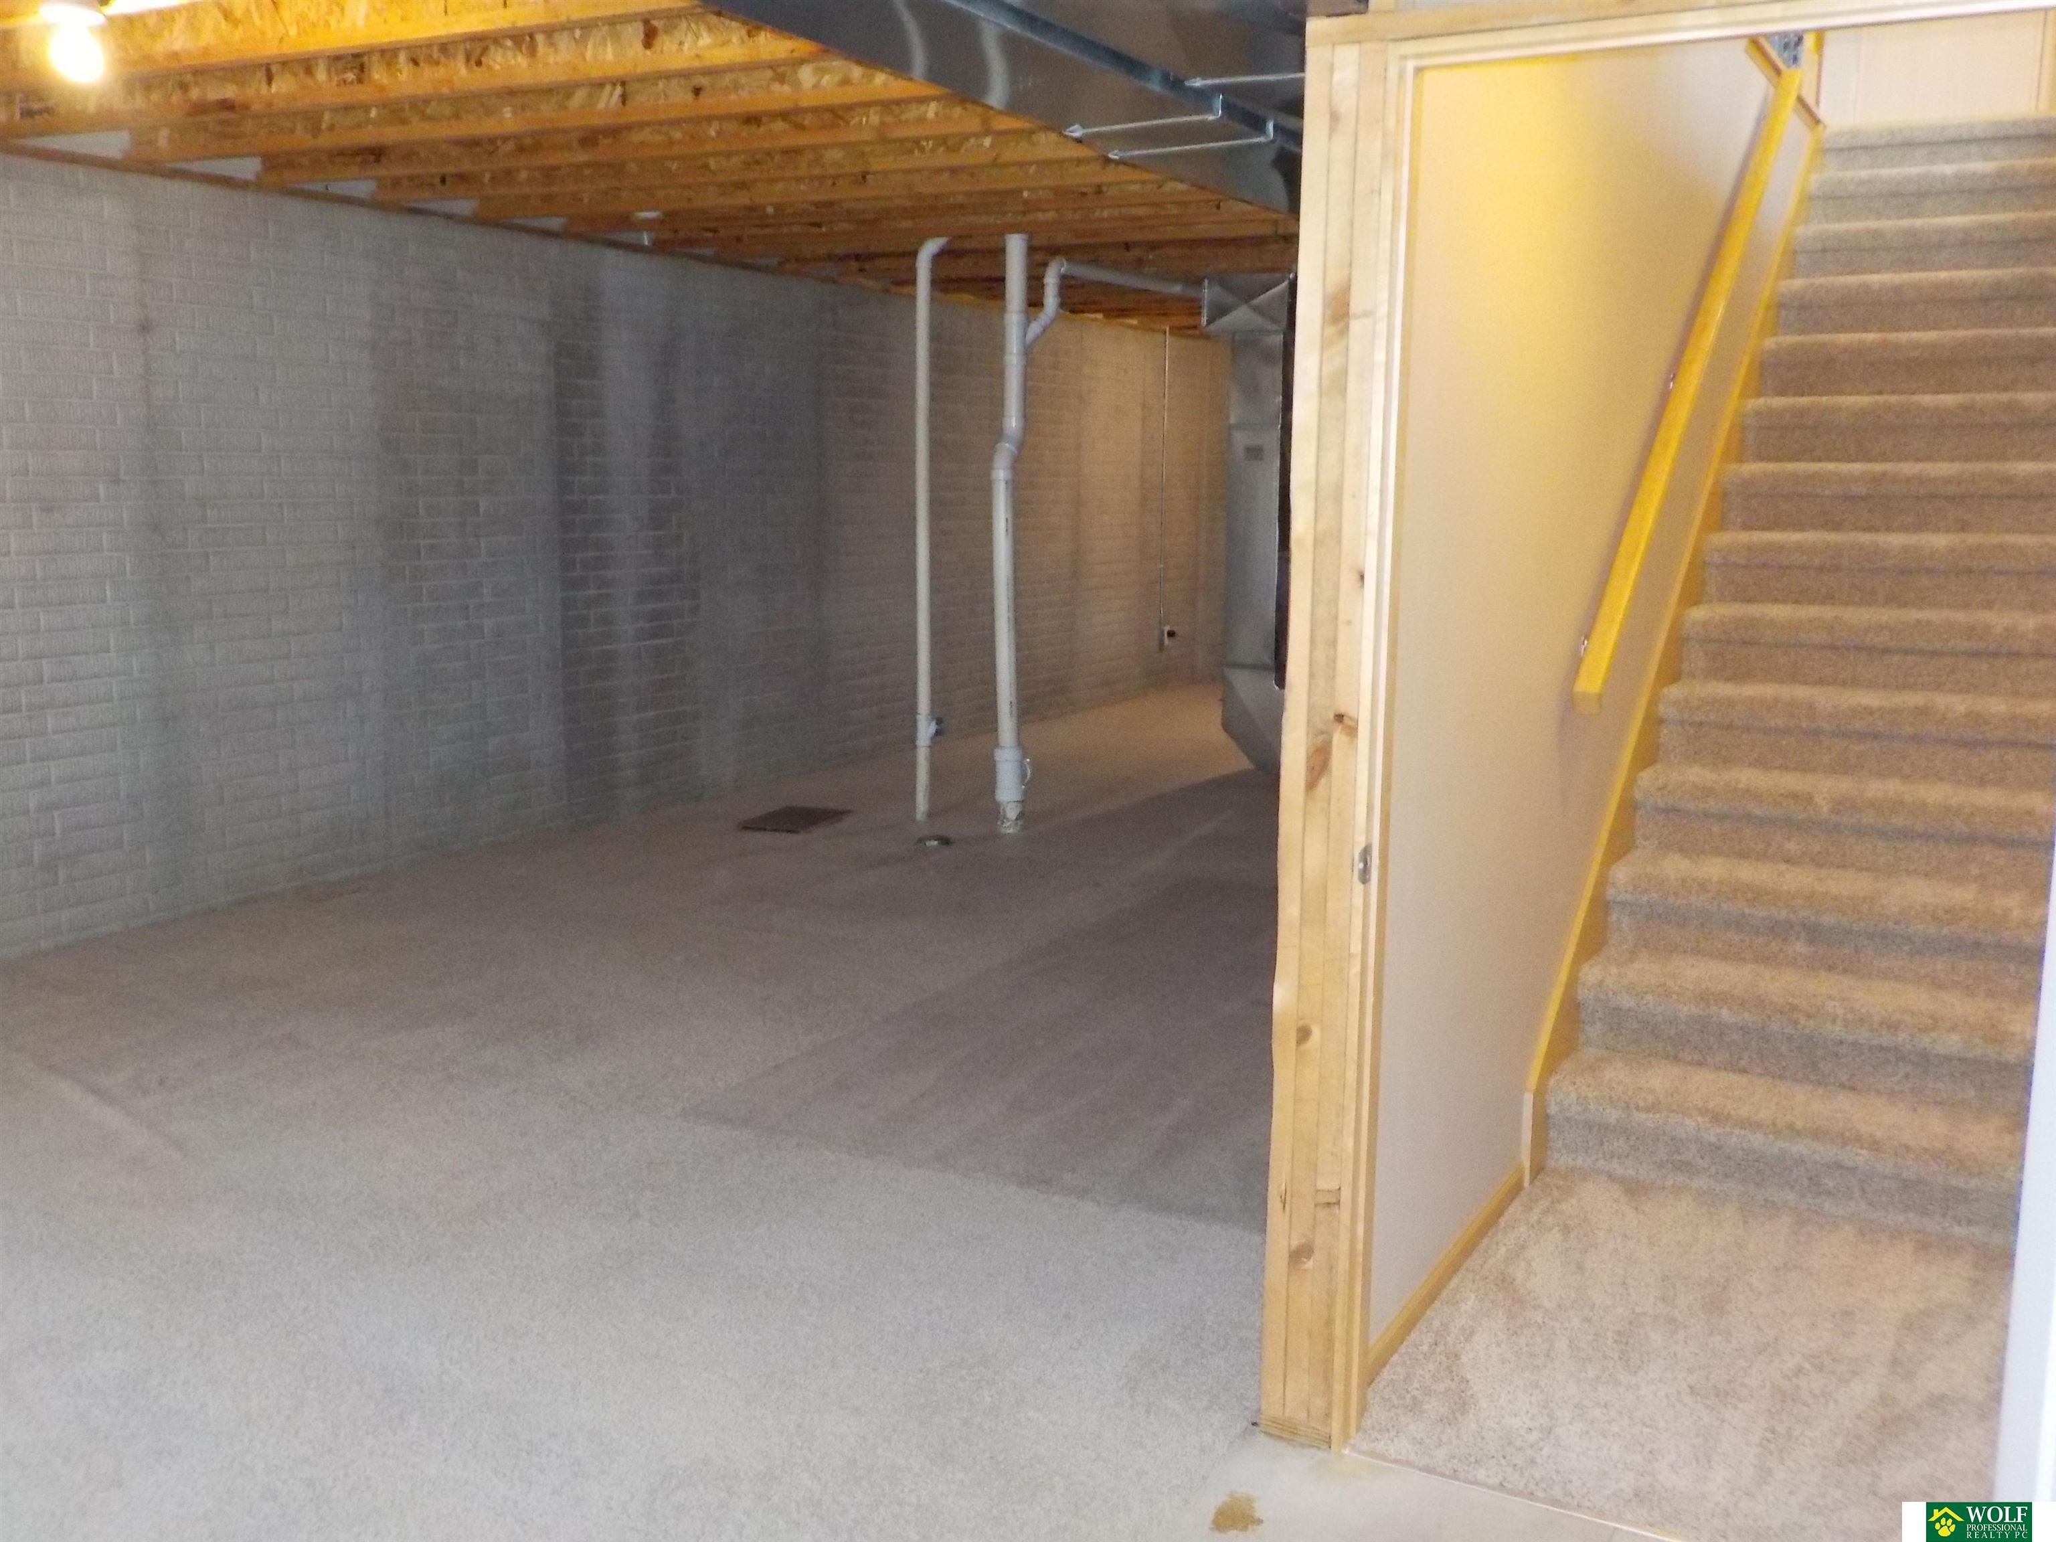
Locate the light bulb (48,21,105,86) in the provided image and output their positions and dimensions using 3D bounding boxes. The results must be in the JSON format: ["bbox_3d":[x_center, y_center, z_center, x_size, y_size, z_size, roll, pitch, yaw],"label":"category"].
[{"bbox_3d":[-1.909,-1.446,3.580,0.070,0.118,0.070,6,11,28],"label":"light bulb"}]

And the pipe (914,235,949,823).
[{"bbox_3d":[-0.396,-0.990,7.510,0.160,2.470,0.075,6,11,28],"label":"pipe"}]

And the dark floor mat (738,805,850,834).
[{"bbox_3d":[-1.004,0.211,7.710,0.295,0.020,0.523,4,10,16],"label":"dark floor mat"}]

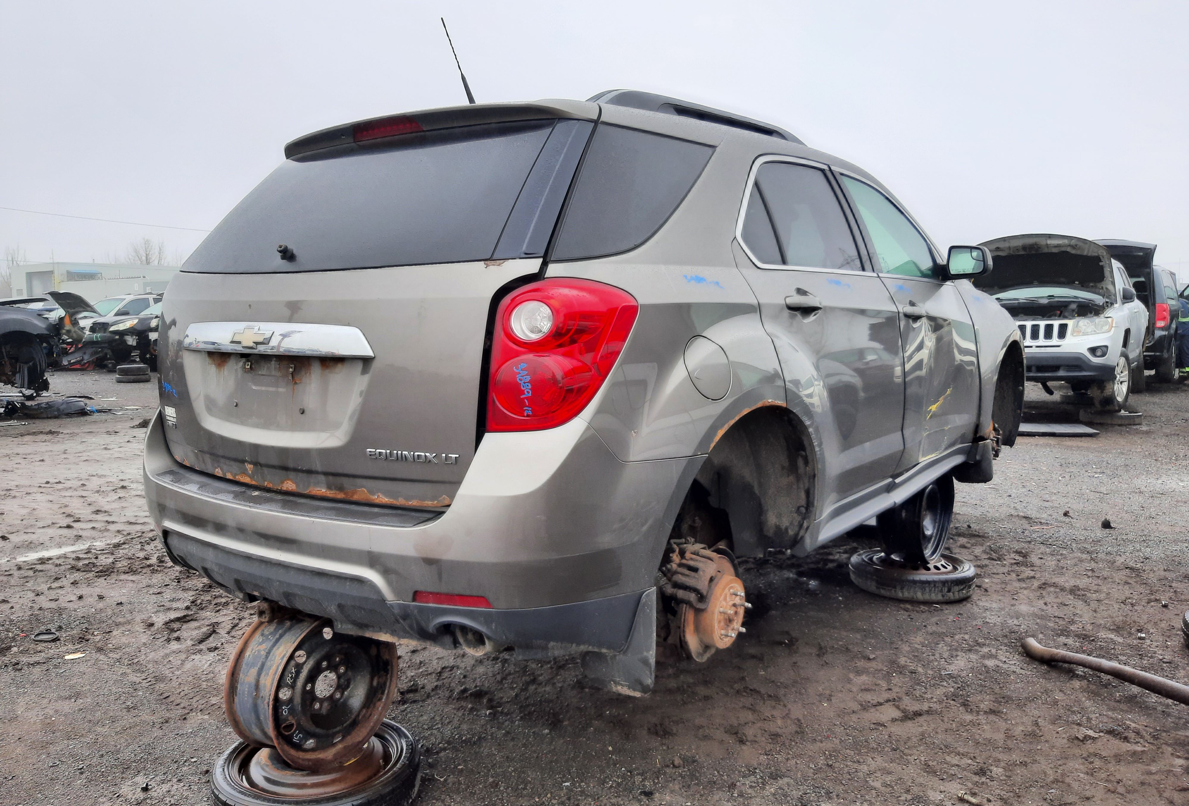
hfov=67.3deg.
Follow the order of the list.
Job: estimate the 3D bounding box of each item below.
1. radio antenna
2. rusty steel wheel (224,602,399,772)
[{"bbox_3d":[-0.388,-0.965,2.626,0.022,0.320,0.022,4,37,37],"label":"radio antenna"},{"bbox_3d":[-0.746,0.742,2.394,0.185,0.415,0.415,5,9,34],"label":"rusty steel wheel"}]

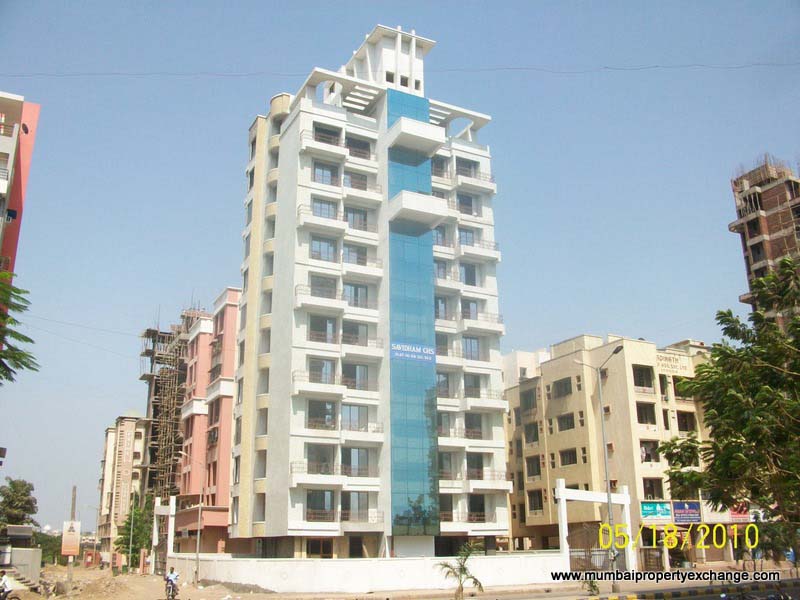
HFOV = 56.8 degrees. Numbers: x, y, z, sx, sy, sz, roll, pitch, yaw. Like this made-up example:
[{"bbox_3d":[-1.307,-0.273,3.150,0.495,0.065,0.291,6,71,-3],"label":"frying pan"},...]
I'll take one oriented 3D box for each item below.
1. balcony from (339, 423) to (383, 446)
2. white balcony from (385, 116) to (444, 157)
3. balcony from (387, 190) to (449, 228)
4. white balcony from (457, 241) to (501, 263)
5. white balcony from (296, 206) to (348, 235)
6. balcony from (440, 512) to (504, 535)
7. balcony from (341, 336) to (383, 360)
[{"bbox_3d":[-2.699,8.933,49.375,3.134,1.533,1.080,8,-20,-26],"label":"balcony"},{"bbox_3d":[1.259,-12.187,55.287,3.590,1.383,2.337,8,-20,-26],"label":"white balcony"},{"bbox_3d":[1.361,-6.520,54.051,3.834,1.373,2.227,8,-20,-26],"label":"balcony"},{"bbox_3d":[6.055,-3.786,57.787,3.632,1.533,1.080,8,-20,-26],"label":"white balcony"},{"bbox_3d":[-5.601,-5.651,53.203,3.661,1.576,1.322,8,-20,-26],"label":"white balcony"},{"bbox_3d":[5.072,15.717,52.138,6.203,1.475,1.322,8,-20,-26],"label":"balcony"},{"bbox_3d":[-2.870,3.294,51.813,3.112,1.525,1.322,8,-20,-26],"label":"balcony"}]

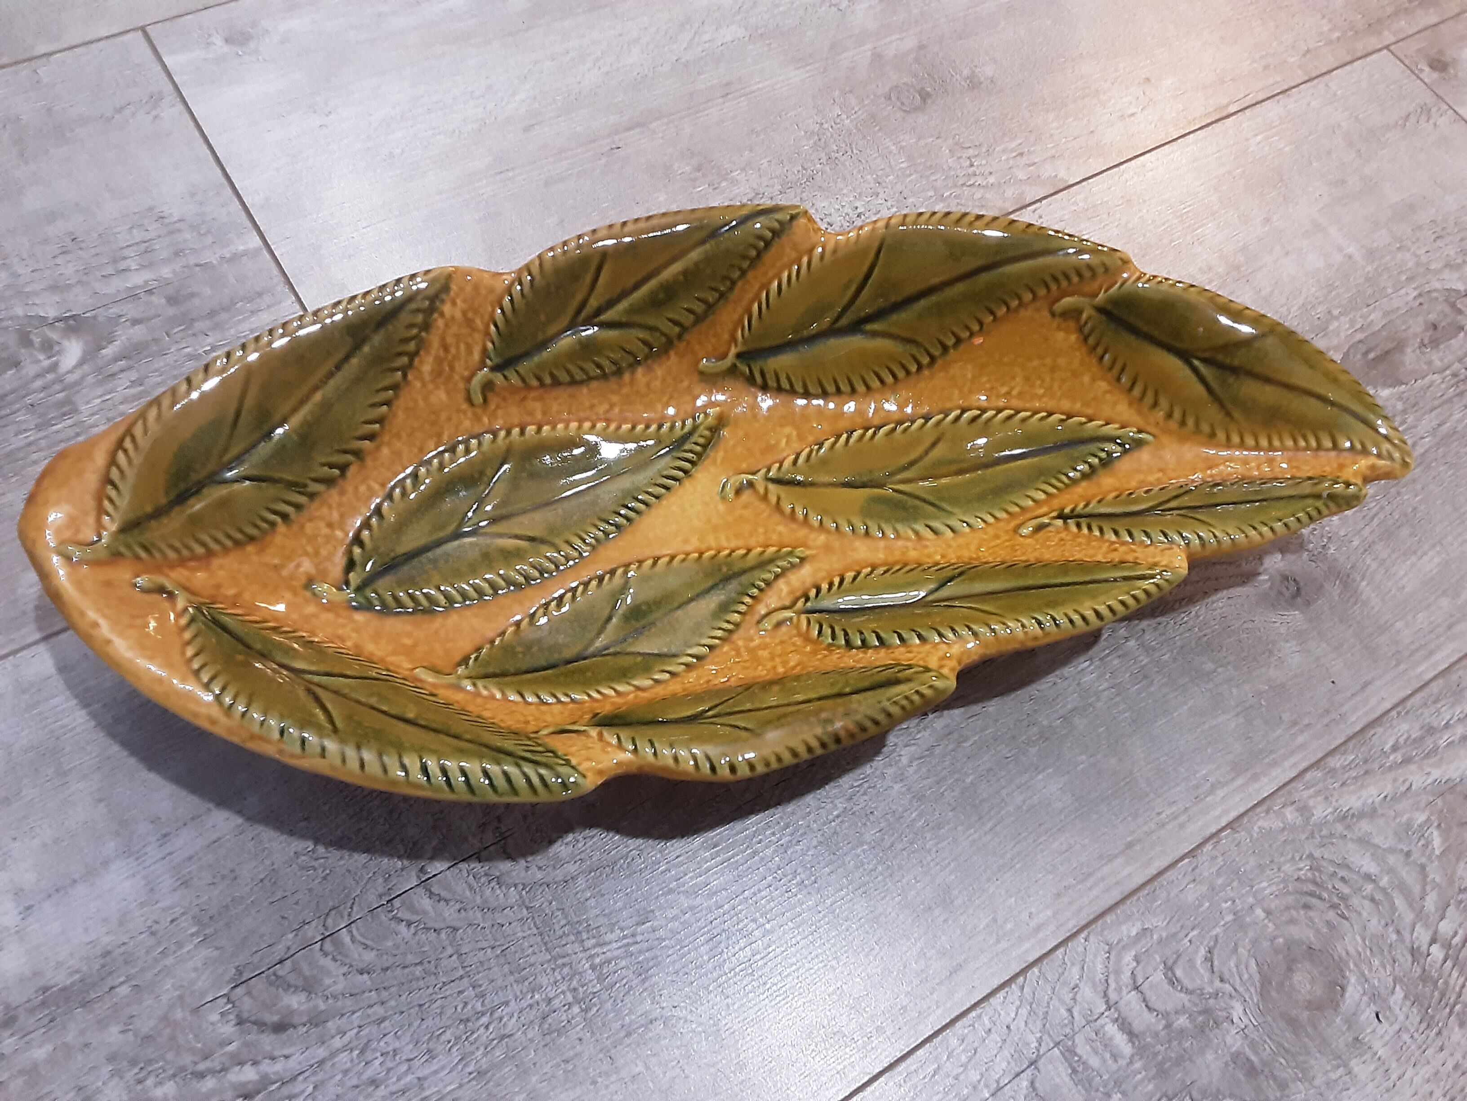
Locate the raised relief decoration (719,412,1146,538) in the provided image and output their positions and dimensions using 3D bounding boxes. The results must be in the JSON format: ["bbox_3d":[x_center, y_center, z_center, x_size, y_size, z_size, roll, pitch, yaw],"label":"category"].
[{"bbox_3d":[0.059,-0.022,0.340,0.126,0.015,0.038,-5,65,-10],"label":"raised relief decoration"}]

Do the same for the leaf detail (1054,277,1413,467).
[{"bbox_3d":[0.147,-0.053,0.351,0.107,0.013,0.046,33,76,14],"label":"leaf detail"}]

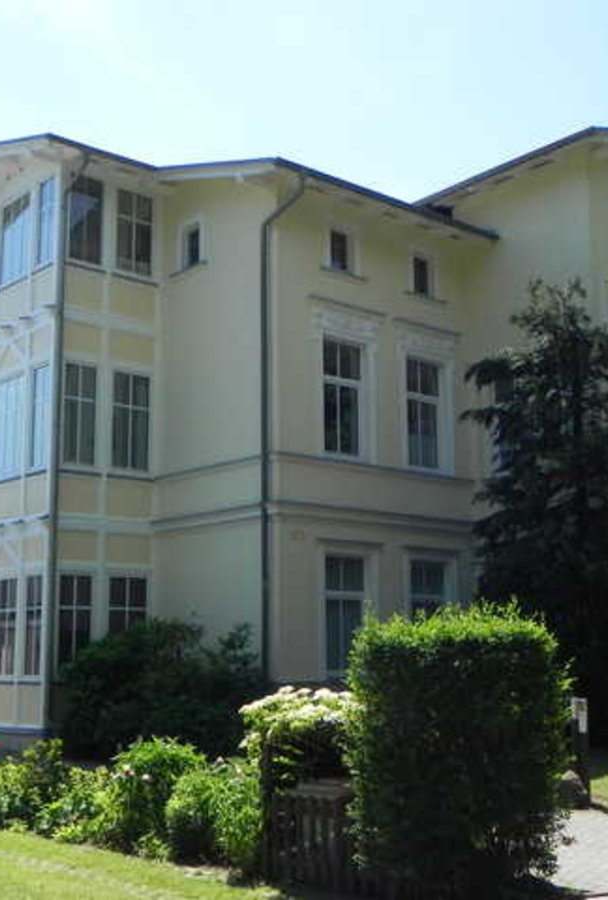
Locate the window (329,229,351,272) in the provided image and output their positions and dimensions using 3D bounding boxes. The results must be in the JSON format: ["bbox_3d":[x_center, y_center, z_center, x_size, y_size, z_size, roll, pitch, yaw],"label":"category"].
[{"bbox_3d":[0.614,-3.449,19.793,0.450,0.720,0.120,8,-14,-40],"label":"window"}]

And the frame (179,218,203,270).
[{"bbox_3d":[-1.955,-3.540,19.899,0.125,0.811,0.634,8,-13,-40],"label":"frame"}]

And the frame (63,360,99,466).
[{"bbox_3d":[-3.915,-0.633,20.018,0.651,1.803,0.100,8,-13,-41],"label":"frame"}]

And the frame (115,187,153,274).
[{"bbox_3d":[-3.018,-3.864,20.447,0.749,1.581,0.104,8,-13,-40],"label":"frame"}]

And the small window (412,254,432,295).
[{"bbox_3d":[2.099,-3.110,20.497,0.458,0.749,0.125,8,-13,-40],"label":"small window"}]

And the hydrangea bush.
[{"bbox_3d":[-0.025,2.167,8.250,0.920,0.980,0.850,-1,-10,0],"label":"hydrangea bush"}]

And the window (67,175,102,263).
[{"bbox_3d":[-3.846,-4.022,20.070,0.618,1.441,0.100,8,-14,-40],"label":"window"}]

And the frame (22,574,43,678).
[{"bbox_3d":[-4.611,3.008,19.504,0.100,1.733,0.544,8,-13,-41],"label":"frame"}]

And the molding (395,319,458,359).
[{"bbox_3d":[2.246,-1.935,20.278,1.654,0.603,0.187,8,-13,-40],"label":"molding"}]

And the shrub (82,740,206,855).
[{"bbox_3d":[-1.391,2.956,9.975,1.090,0.892,0.850,1,-10,-8],"label":"shrub"}]

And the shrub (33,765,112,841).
[{"bbox_3d":[-2.140,3.229,10.618,0.739,0.601,0.600,1,-11,-11],"label":"shrub"}]

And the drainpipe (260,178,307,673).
[{"bbox_3d":[-0.307,0.068,17.147,0.146,8.632,1.102,8,-13,-40],"label":"drainpipe"}]

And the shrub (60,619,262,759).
[{"bbox_3d":[-2.319,3.844,18.301,1.793,2.168,3.169,8,-13,-41],"label":"shrub"}]

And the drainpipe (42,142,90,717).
[{"bbox_3d":[-3.961,-0.146,19.161,0.120,9.928,0.853,8,-13,-41],"label":"drainpipe"}]

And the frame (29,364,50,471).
[{"bbox_3d":[-4.638,-0.566,20.133,0.100,1.799,0.632,8,-13,-41],"label":"frame"}]

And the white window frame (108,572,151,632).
[{"bbox_3d":[-2.963,2.878,19.218,0.853,1.664,0.104,8,-13,-40],"label":"white window frame"}]

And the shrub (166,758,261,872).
[{"bbox_3d":[-0.695,2.821,8.895,0.777,0.778,0.738,0,-10,-4],"label":"shrub"}]

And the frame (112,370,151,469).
[{"bbox_3d":[-3.142,-0.525,20.690,0.799,1.738,0.100,8,-13,-41],"label":"frame"}]

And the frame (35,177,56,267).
[{"bbox_3d":[-4.513,-3.933,19.989,0.104,1.539,0.645,8,-13,-40],"label":"frame"}]

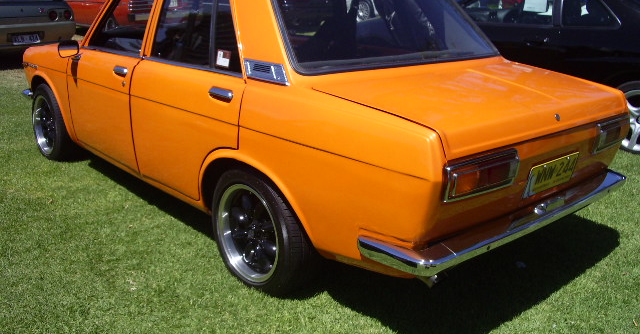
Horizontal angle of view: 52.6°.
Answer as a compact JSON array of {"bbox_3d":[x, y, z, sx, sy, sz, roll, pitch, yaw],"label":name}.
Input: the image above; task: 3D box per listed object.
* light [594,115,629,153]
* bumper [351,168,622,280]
[{"bbox_3d":[1.278,-0.147,2.828,0.352,0.127,0.055,-13,22,-41],"label":"light"},{"bbox_3d":[0.795,0.164,2.582,1.530,0.110,0.285,-13,22,-41],"label":"bumper"}]

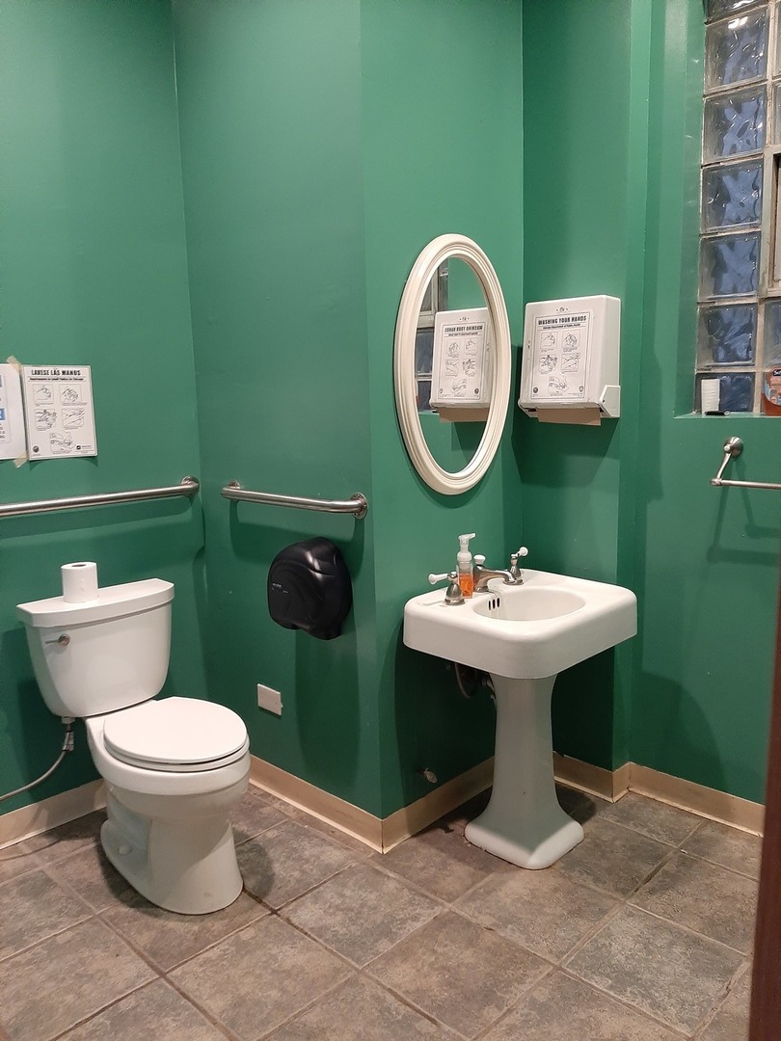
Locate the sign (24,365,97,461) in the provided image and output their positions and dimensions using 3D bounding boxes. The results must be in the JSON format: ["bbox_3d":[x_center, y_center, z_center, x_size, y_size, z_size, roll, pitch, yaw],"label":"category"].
[{"bbox_3d":[-1.031,-0.340,2.452,0.005,0.287,0.213,6,11,44],"label":"sign"}]

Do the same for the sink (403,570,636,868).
[{"bbox_3d":[0.411,0.598,2.438,0.463,0.755,0.579,6,11,44],"label":"sink"}]

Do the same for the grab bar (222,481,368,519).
[{"bbox_3d":[-0.329,-0.062,2.441,0.690,0.076,0.071,6,11,44],"label":"grab bar"}]

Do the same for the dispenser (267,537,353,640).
[{"bbox_3d":[-0.259,0.212,2.364,0.283,0.318,0.146,6,11,44],"label":"dispenser"}]

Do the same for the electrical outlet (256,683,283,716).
[{"bbox_3d":[-0.418,0.615,2.677,0.129,0.083,0.012,6,11,44],"label":"electrical outlet"}]

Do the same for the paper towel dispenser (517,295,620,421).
[{"bbox_3d":[0.568,-0.510,2.488,0.290,0.364,0.129,6,11,44],"label":"paper towel dispenser"}]

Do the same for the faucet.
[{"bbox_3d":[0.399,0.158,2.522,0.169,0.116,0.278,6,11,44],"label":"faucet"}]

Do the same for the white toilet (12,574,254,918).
[{"bbox_3d":[-0.709,0.634,2.354,0.735,0.756,0.487,6,11,44],"label":"white toilet"}]

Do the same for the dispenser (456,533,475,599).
[{"bbox_3d":[0.231,0.137,2.395,0.058,0.198,0.055,-5,9,-26],"label":"dispenser"}]

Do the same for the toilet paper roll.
[{"bbox_3d":[-0.970,0.194,2.440,0.113,0.106,0.113,6,11,44],"label":"toilet paper roll"}]

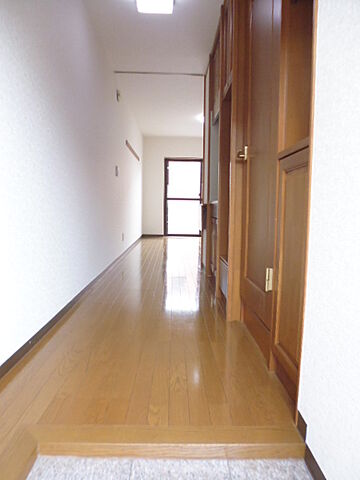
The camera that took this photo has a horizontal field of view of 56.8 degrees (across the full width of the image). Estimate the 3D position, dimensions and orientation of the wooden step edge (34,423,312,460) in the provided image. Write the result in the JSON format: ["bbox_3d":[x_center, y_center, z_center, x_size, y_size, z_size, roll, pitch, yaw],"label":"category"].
[{"bbox_3d":[-0.039,0.691,1.140,0.906,0.053,0.090,1,6,-1],"label":"wooden step edge"}]

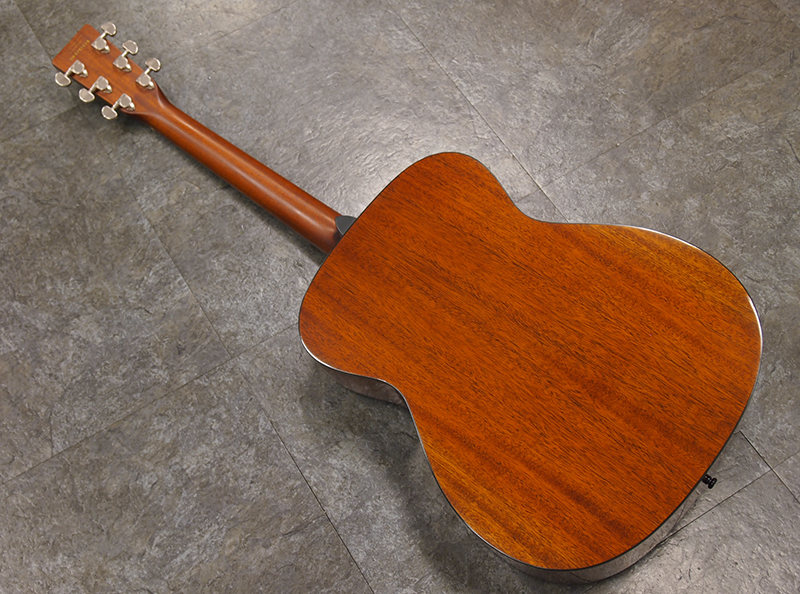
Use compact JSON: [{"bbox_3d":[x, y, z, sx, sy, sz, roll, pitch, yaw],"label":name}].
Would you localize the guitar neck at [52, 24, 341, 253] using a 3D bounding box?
[{"bbox_3d":[-0.252,-0.208,1.504,0.496,0.080,0.110,35,78,20],"label":"guitar neck"}]

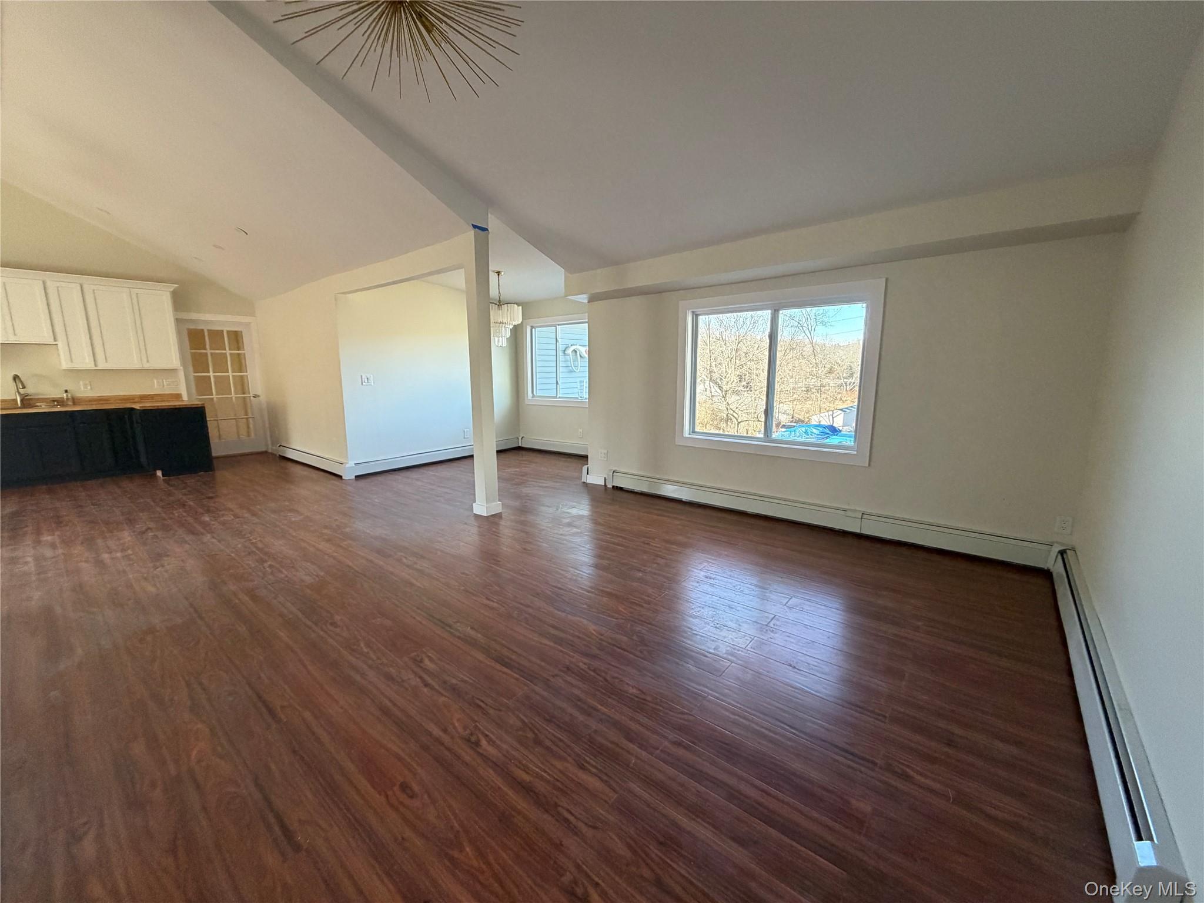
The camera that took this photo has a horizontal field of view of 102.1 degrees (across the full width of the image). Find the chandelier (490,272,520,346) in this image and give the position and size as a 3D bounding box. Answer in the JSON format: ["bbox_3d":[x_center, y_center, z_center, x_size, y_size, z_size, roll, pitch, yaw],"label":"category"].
[{"bbox_3d":[-1.215,-1.696,5.817,0.510,0.880,0.510,8,12,39],"label":"chandelier"}]

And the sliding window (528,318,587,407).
[{"bbox_3d":[-0.635,-1.373,7.503,1.480,1.340,0.110,8,12,39],"label":"sliding window"}]

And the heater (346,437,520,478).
[{"bbox_3d":[-2.240,0.052,7.078,0.075,0.190,2.890,7,12,37],"label":"heater"}]

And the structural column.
[{"bbox_3d":[-1.063,-0.648,4.338,0.172,2.464,0.172,8,12,39],"label":"structural column"}]

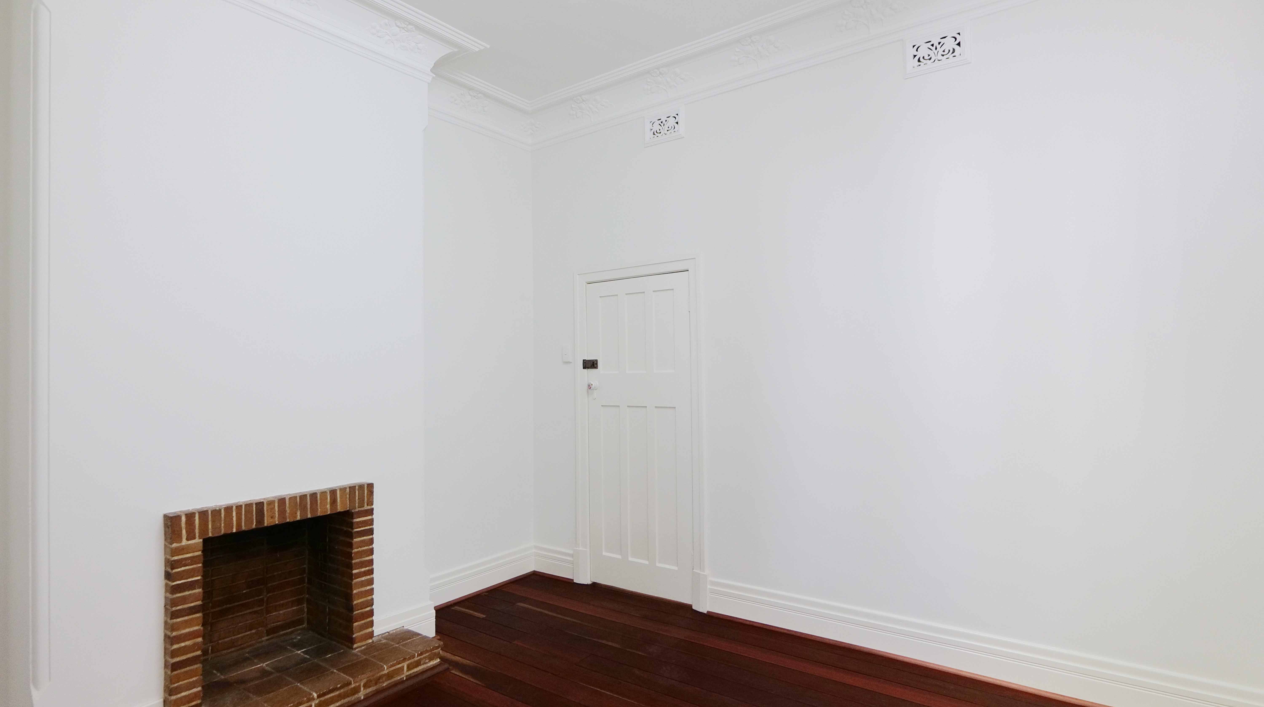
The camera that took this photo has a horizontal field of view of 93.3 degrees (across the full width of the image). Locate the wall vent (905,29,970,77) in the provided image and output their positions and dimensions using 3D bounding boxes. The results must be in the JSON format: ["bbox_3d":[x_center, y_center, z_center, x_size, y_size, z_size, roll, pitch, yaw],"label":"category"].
[{"bbox_3d":[1.465,-1.454,2.867,0.280,0.180,0.025,-2,-1,34],"label":"wall vent"}]

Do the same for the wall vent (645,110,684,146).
[{"bbox_3d":[0.193,-1.417,3.740,0.280,0.180,0.025,-2,-1,34],"label":"wall vent"}]

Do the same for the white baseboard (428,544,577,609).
[{"bbox_3d":[-0.862,1.484,3.887,0.370,0.185,0.990,-2,-1,39],"label":"white baseboard"}]

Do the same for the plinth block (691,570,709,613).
[{"bbox_3d":[0.413,1.417,3.562,0.103,0.229,0.040,-2,-1,34],"label":"plinth block"}]

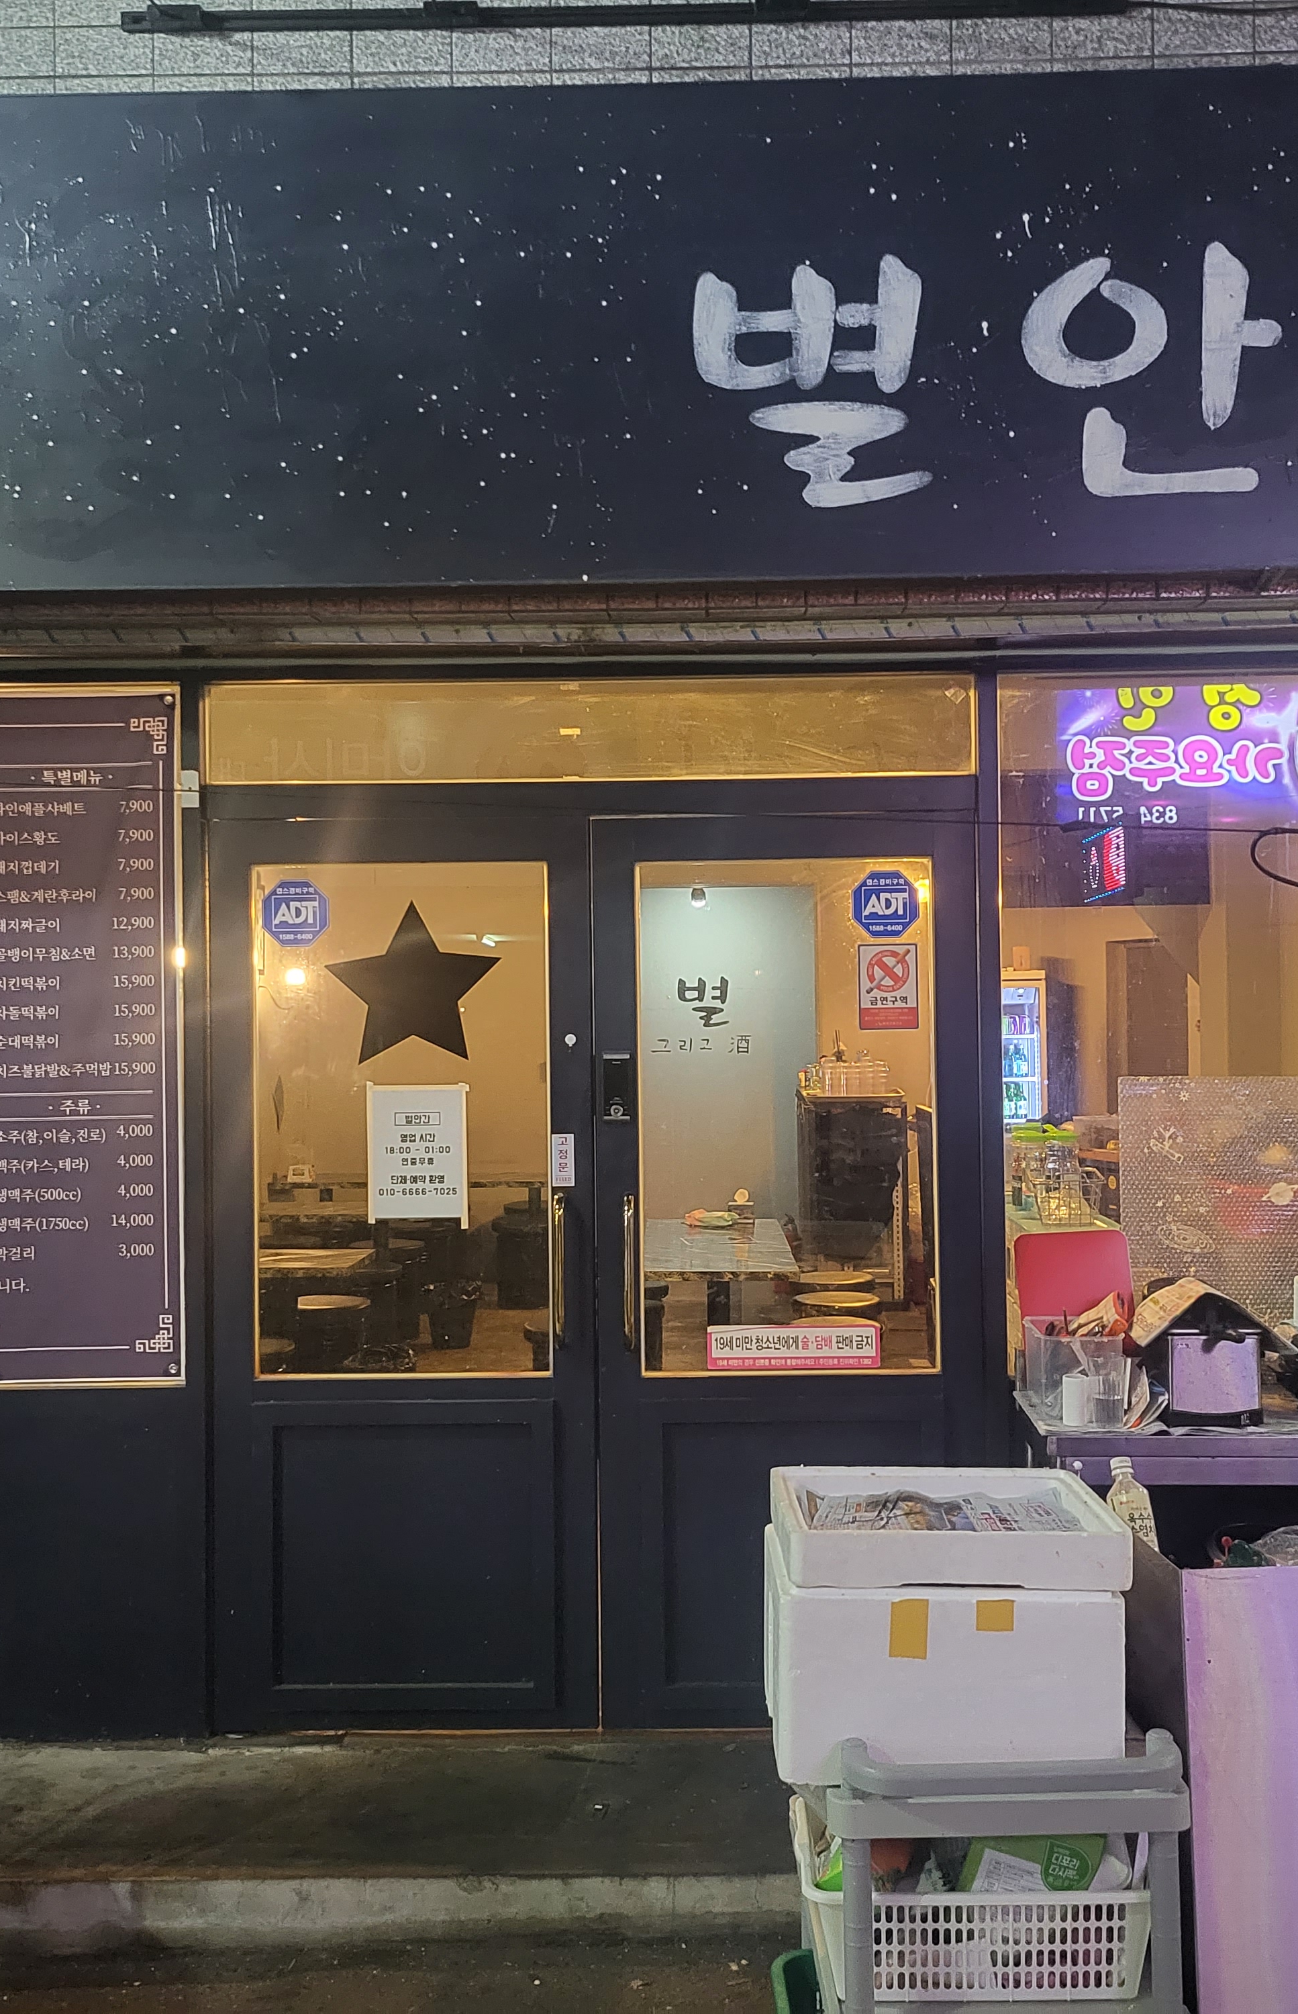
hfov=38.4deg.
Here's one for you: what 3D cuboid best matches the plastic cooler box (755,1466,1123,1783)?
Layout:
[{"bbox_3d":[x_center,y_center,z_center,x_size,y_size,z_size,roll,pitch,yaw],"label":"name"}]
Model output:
[{"bbox_3d":[0.394,0.835,2.540,0.450,0.318,0.325,-1,-1,0],"label":"plastic cooler box"}]

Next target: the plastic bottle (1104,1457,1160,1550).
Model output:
[{"bbox_3d":[0.727,0.781,2.800,0.065,0.215,0.065,-9,-1,0],"label":"plastic bottle"}]

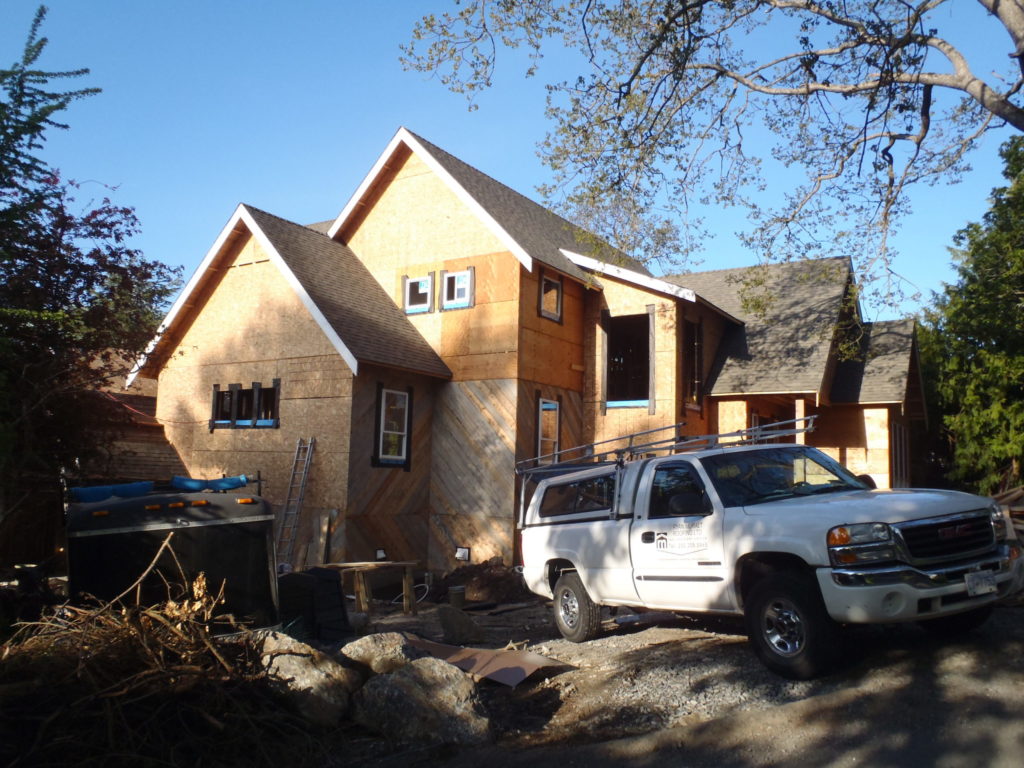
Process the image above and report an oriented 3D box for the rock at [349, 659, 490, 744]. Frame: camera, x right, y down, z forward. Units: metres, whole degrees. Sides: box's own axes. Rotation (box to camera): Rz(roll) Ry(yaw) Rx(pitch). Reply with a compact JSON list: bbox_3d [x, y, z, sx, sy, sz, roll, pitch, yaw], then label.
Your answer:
[{"bbox_3d":[-0.601,2.045,5.500,0.870,0.470,0.680,2,-6,-6],"label":"rock"}]

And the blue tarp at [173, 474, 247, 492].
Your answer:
[{"bbox_3d":[-3.385,1.117,9.300,0.840,0.210,0.320,0,-5,-28],"label":"blue tarp"}]

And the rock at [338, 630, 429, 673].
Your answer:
[{"bbox_3d":[-0.993,2.113,6.450,0.670,0.400,0.520,2,-6,-9],"label":"rock"}]

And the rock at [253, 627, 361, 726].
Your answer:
[{"bbox_3d":[-1.455,2.078,5.950,0.720,0.570,0.620,3,-6,-13],"label":"rock"}]

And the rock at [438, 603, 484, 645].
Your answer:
[{"bbox_3d":[-0.609,2.849,9.800,0.570,0.460,0.500,2,-6,-3],"label":"rock"}]

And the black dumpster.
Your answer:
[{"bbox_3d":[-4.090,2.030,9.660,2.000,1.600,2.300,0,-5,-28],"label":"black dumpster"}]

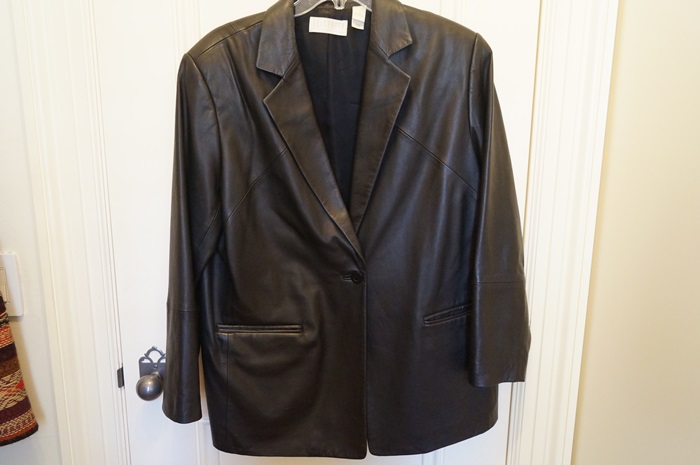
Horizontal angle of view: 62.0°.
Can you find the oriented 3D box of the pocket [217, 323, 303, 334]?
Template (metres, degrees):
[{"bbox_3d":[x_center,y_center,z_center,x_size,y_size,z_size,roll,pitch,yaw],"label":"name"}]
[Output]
[{"bbox_3d":[-0.154,0.166,0.999,0.147,0.021,0.012,1,12,1],"label":"pocket"}]

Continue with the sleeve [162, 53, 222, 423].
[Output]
[{"bbox_3d":[-0.268,0.022,0.981,0.108,0.625,0.115,2,12,-3],"label":"sleeve"}]

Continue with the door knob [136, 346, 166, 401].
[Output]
[{"bbox_3d":[-0.365,0.267,1.072,0.062,0.088,0.070,0,12,-3],"label":"door knob"}]

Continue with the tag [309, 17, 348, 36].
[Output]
[{"bbox_3d":[-0.034,-0.335,0.948,0.062,0.025,0.004,-5,13,-2],"label":"tag"}]

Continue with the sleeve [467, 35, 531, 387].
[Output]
[{"bbox_3d":[0.253,-0.023,0.997,0.108,0.595,0.112,-4,13,-2],"label":"sleeve"}]

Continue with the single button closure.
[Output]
[{"bbox_3d":[0.014,0.077,0.981,0.022,0.022,0.007,0,12,-3],"label":"single button closure"}]

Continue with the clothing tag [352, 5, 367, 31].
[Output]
[{"bbox_3d":[0.015,-0.349,0.945,0.021,0.035,0.004,2,12,-3],"label":"clothing tag"}]

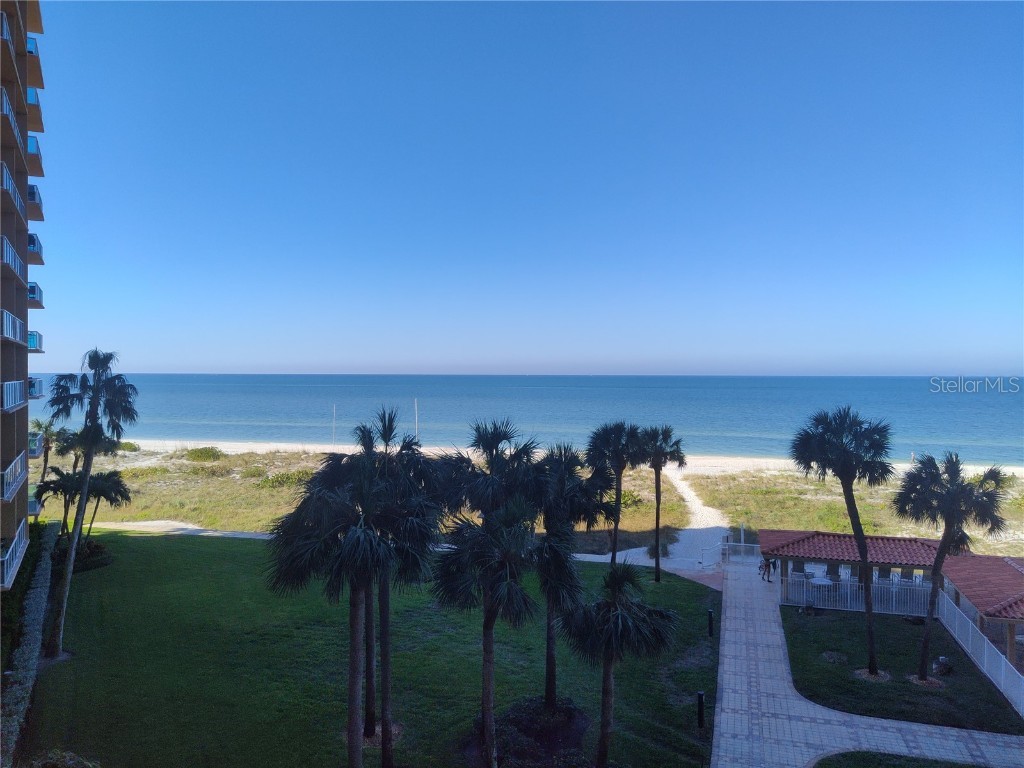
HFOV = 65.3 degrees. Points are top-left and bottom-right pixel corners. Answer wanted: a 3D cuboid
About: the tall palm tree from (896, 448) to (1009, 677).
[{"bbox_3d":[15.044,6.272,27.386,3.920,7.840,3.920,0,1,0],"label":"tall palm tree"}]

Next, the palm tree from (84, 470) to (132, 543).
[{"bbox_3d":[-24.490,7.487,47.986,3.370,4.570,3.370,0,1,0],"label":"palm tree"}]

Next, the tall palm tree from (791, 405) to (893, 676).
[{"bbox_3d":[11.595,5.445,28.001,3.580,9.450,3.580,0,1,0],"label":"tall palm tree"}]

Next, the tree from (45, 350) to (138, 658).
[{"bbox_3d":[-15.541,4.407,29.481,3.480,11.290,3.480,0,1,0],"label":"tree"}]

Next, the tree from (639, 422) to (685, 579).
[{"bbox_3d":[7.626,6.020,40.343,2.430,7.940,2.430,0,1,0],"label":"tree"}]

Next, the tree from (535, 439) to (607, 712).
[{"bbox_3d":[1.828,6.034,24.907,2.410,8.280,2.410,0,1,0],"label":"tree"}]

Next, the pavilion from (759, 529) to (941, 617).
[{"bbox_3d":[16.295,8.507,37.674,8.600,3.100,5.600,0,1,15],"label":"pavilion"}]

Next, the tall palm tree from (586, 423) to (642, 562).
[{"bbox_3d":[5.540,6.012,43.006,3.020,7.870,3.020,0,1,0],"label":"tall palm tree"}]

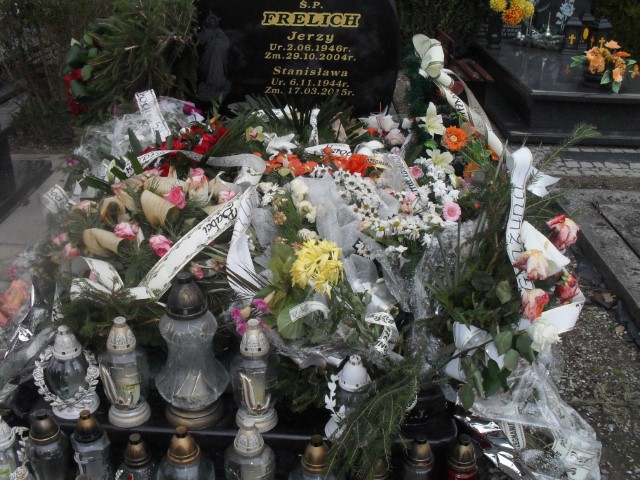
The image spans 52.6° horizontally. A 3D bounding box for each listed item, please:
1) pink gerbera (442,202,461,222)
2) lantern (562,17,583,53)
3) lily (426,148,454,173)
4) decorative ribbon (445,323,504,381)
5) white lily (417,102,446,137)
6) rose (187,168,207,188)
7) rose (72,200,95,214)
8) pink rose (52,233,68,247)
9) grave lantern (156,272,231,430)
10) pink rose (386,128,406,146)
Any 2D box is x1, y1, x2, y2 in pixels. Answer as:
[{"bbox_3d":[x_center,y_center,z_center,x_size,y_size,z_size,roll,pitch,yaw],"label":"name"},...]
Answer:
[{"bbox_3d":[0.390,-0.082,1.920,0.055,0.056,0.028,4,-1,7],"label":"pink gerbera"},{"bbox_3d":[1.912,-1.552,4.900,0.135,0.255,0.135,3,21,7],"label":"lantern"},{"bbox_3d":[0.398,-0.259,2.120,0.092,0.085,0.060,-1,-11,-5],"label":"lily"},{"bbox_3d":[0.351,0.256,1.470,0.135,0.120,0.080,1,24,0],"label":"decorative ribbon"},{"bbox_3d":[0.383,-0.413,2.220,0.100,0.110,0.065,3,-1,5],"label":"white lily"},{"bbox_3d":[-0.398,-0.200,2.100,0.059,0.060,0.056,-3,26,-10],"label":"rose"},{"bbox_3d":[-0.757,-0.104,2.080,0.066,0.042,0.055,2,21,6],"label":"rose"},{"bbox_3d":[-0.794,-0.002,1.980,0.044,0.038,0.042,4,21,11],"label":"pink rose"},{"bbox_3d":[-0.309,0.253,1.538,0.182,0.385,0.182,-4,26,-12],"label":"grave lantern"},{"bbox_3d":[0.286,-0.383,2.420,0.073,0.065,0.065,5,25,6],"label":"pink rose"}]

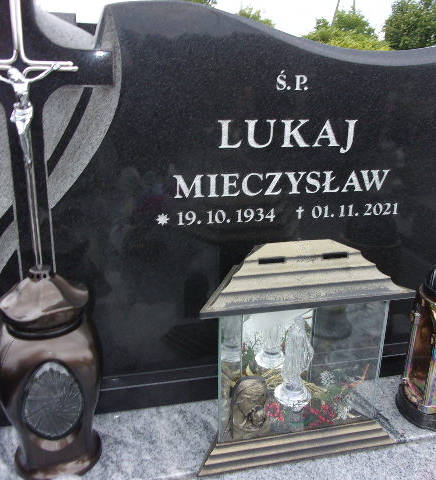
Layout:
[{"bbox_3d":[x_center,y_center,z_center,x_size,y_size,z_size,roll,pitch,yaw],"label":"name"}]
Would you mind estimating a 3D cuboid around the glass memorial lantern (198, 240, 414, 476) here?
[{"bbox_3d":[0.117,0.161,0.848,0.334,0.341,0.167,-4,19,-13],"label":"glass memorial lantern"}]

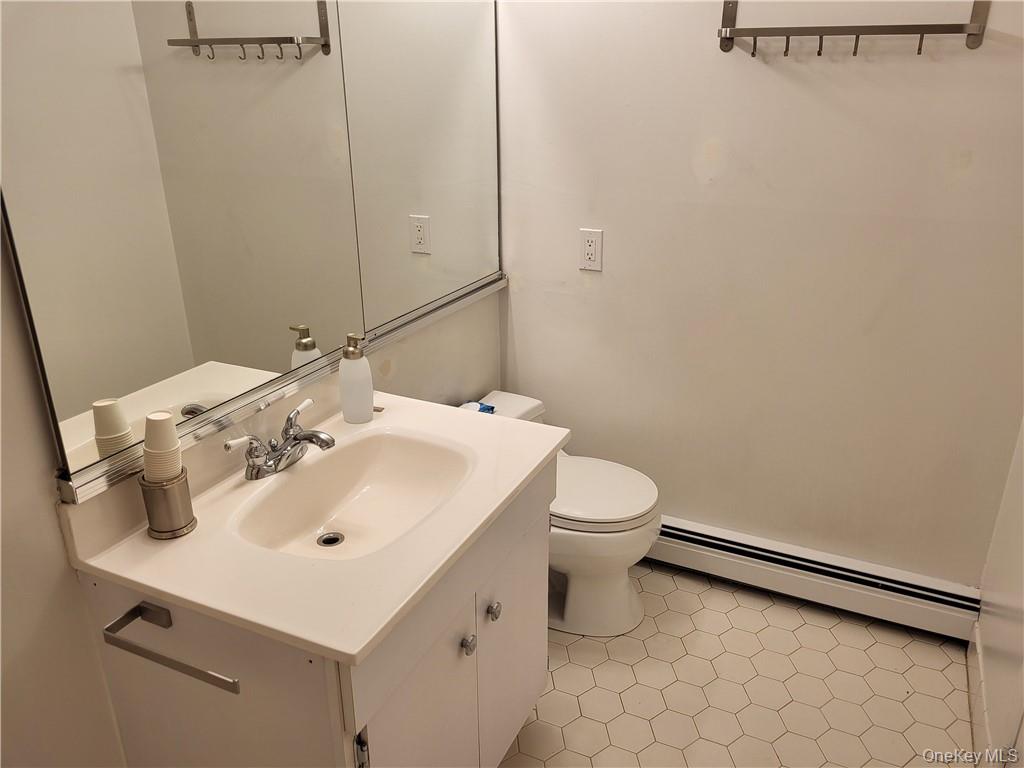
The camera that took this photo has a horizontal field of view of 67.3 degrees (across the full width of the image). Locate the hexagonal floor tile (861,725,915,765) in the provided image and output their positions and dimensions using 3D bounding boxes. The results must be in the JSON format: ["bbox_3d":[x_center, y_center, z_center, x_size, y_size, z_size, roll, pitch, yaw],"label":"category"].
[{"bbox_3d":[0.918,0.888,1.882,0.127,0.008,0.110,10,24,23],"label":"hexagonal floor tile"}]

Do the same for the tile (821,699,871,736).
[{"bbox_3d":[0.854,0.854,1.967,0.127,0.008,0.110,10,24,23],"label":"tile"}]

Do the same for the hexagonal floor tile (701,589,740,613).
[{"bbox_3d":[0.645,0.677,2.401,0.127,0.008,0.110,10,24,23],"label":"hexagonal floor tile"}]

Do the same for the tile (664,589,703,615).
[{"bbox_3d":[0.515,0.658,2.311,0.123,0.008,0.106,10,24,23],"label":"tile"}]

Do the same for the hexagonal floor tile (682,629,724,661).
[{"bbox_3d":[0.531,0.728,2.138,0.123,0.008,0.106,10,24,23],"label":"hexagonal floor tile"}]

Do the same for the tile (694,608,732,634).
[{"bbox_3d":[0.577,0.691,2.228,0.123,0.008,0.106,10,24,23],"label":"tile"}]

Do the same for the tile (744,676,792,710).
[{"bbox_3d":[0.669,0.812,2.015,0.109,0.009,0.126,-2,22,-4],"label":"tile"}]

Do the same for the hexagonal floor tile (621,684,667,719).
[{"bbox_3d":[0.343,0.836,2.017,0.127,0.008,0.110,10,24,23],"label":"hexagonal floor tile"}]

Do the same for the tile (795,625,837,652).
[{"bbox_3d":[0.872,0.732,2.209,0.109,0.009,0.126,-2,22,-4],"label":"tile"}]

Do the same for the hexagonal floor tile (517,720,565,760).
[{"bbox_3d":[0.073,0.883,1.906,0.127,0.008,0.110,10,24,23],"label":"hexagonal floor tile"}]

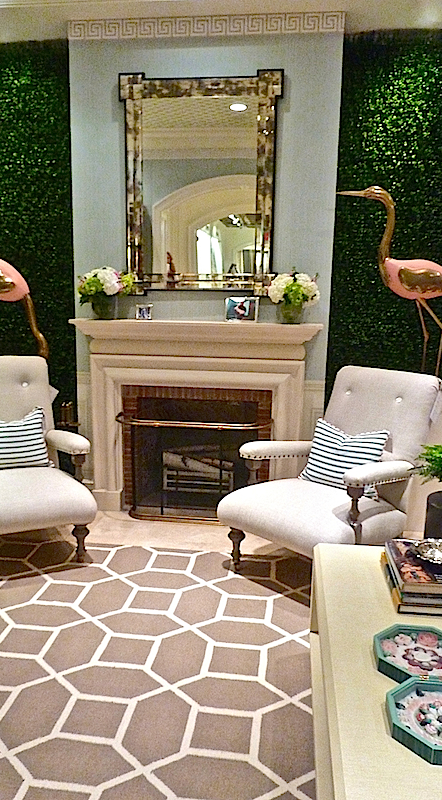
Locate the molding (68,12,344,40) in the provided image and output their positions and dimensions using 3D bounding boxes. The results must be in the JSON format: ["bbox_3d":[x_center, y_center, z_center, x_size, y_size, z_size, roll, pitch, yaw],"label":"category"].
[{"bbox_3d":[-0.102,-2.159,3.318,1.602,0.104,0.036,2,10,6],"label":"molding"}]

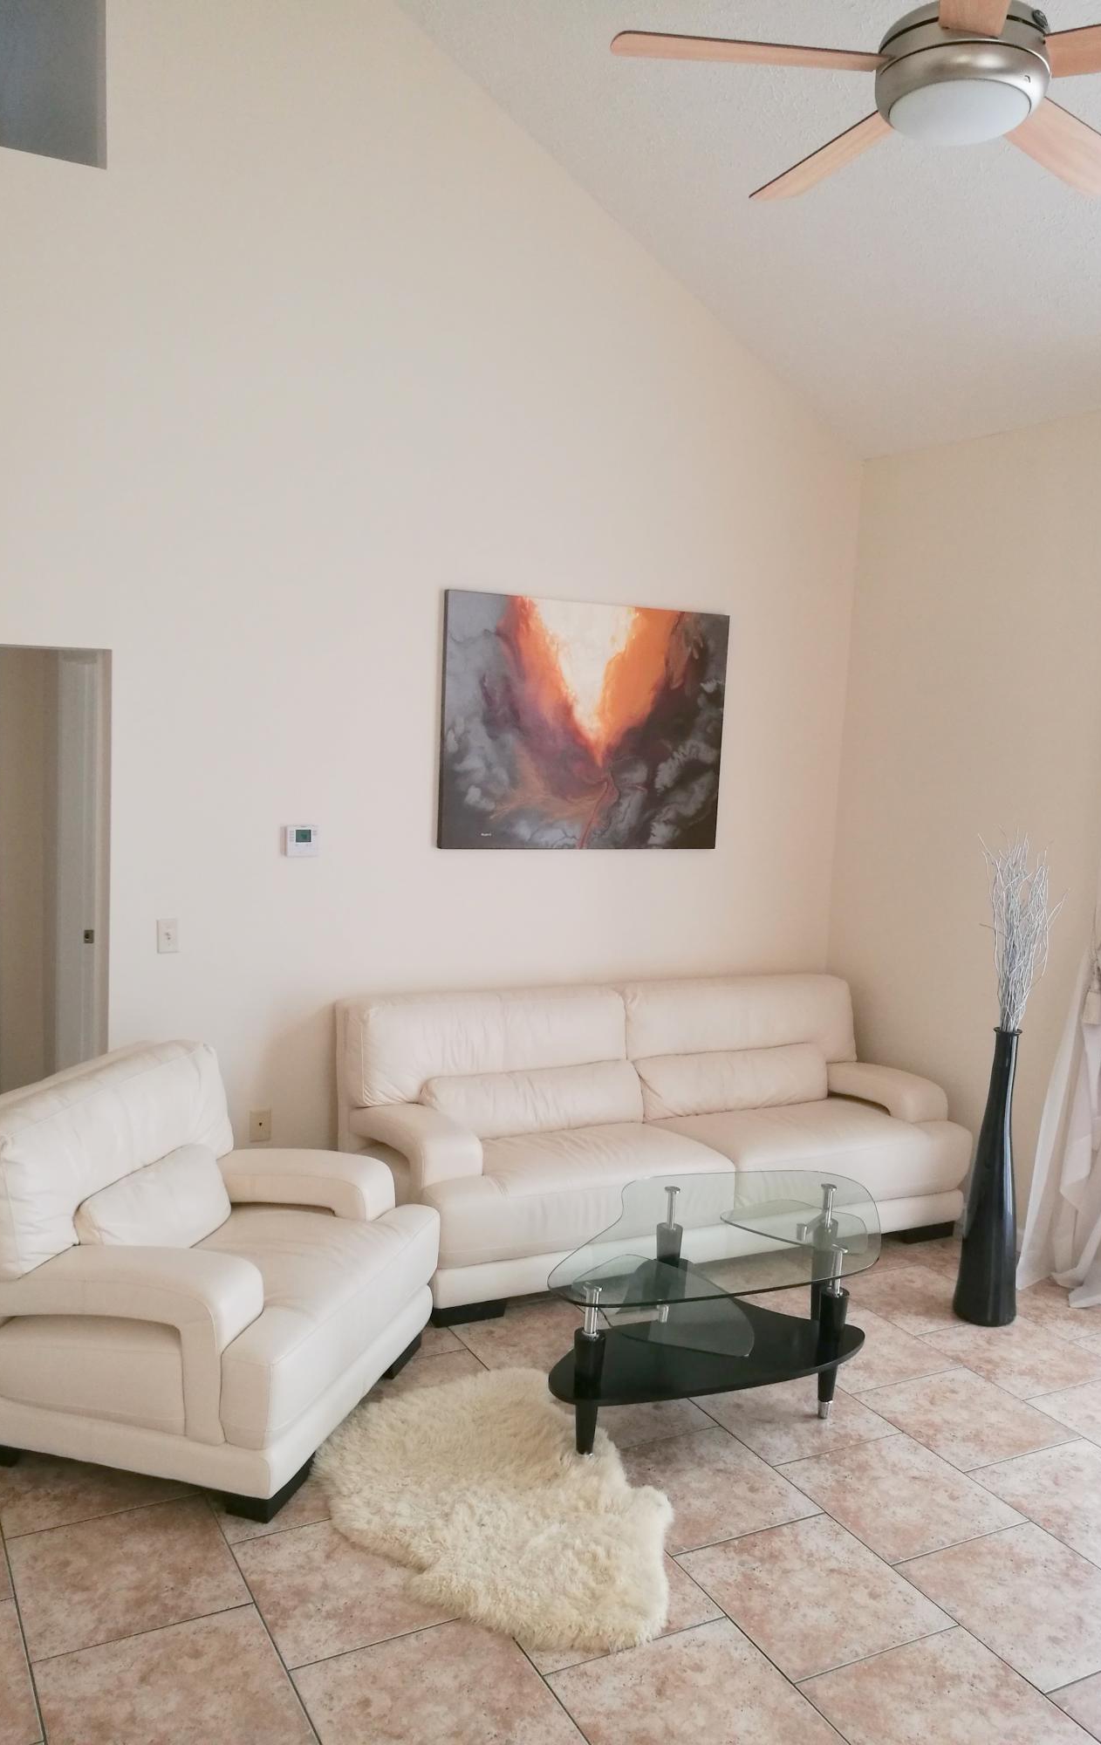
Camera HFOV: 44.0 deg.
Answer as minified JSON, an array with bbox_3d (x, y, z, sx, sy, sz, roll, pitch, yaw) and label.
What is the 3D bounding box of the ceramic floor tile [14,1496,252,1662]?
[{"bbox_3d":[-0.938,1.551,3.018,0.451,0.010,0.451,-1,7,-28],"label":"ceramic floor tile"}]

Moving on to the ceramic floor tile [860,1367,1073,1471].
[{"bbox_3d":[1.185,1.558,3.891,0.452,0.010,0.452,-1,8,-28],"label":"ceramic floor tile"}]

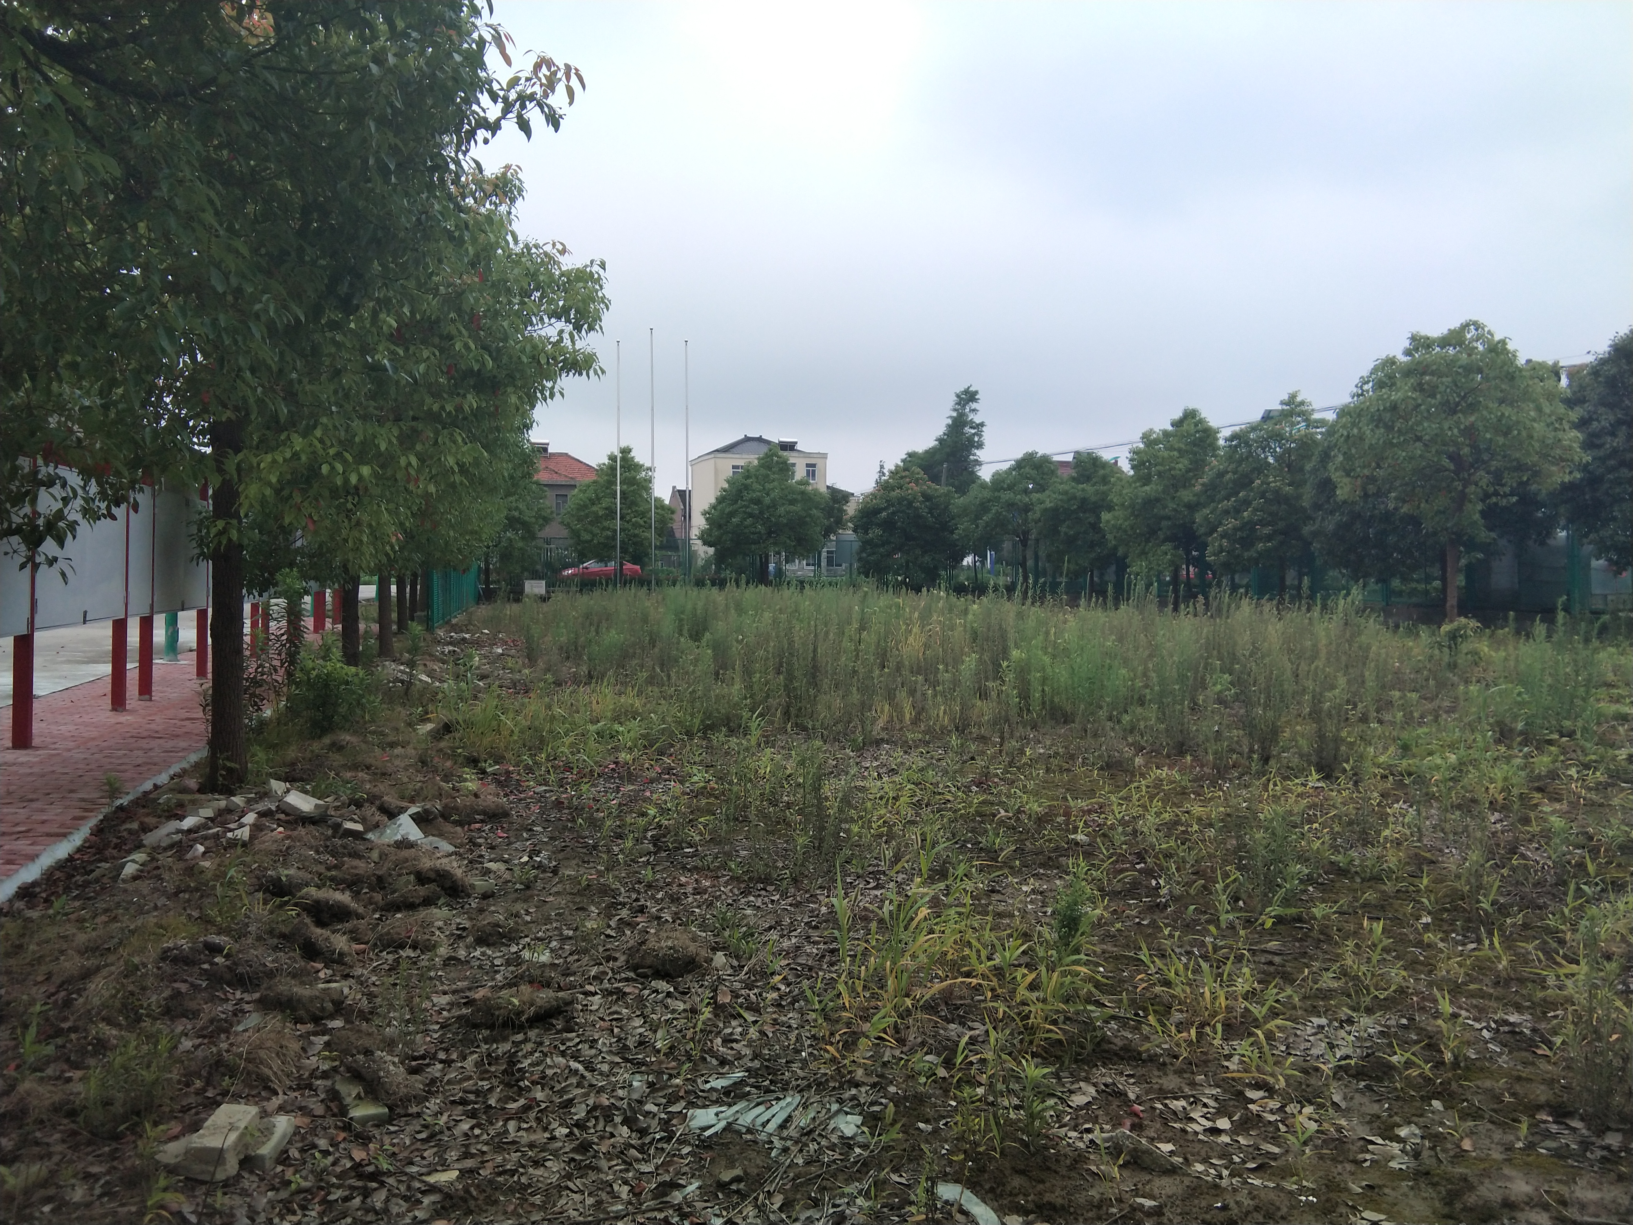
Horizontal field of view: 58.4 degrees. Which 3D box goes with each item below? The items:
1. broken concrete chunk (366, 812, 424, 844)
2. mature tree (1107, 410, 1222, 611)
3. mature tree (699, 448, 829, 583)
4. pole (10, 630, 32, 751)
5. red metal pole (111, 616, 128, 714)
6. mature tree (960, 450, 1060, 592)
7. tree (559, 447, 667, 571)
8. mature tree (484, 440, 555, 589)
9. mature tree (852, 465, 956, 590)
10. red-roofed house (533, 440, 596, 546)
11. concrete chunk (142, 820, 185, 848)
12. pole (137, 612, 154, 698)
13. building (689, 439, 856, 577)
[{"bbox_3d":[-2.027,1.030,7.028,0.280,0.130,0.200,0,2,-16],"label":"broken concrete chunk"},{"bbox_3d":[11.369,-3.374,47.922,3.900,6.646,3.900,0,2,-13],"label":"mature tree"},{"bbox_3d":[-2.026,-3.379,57.426,5.000,6.100,4.800,0,2,-13],"label":"mature tree"},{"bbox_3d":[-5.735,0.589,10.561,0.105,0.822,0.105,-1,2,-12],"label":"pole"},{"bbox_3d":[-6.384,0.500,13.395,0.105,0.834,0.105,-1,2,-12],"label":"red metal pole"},{"bbox_3d":[8.237,-3.538,60.422,4.300,6.243,4.300,0,2,0],"label":"mature tree"},{"bbox_3d":[-8.988,-3.905,65.000,4.700,6.750,4.700,0,2,0],"label":"tree"},{"bbox_3d":[-13.986,-3.985,64.000,5.000,7.000,5.000,0,2,0],"label":"mature tree"},{"bbox_3d":[3.638,-3.219,59.928,4.300,5.620,4.300,0,2,0],"label":"mature tree"},{"bbox_3d":[-17.432,-6.536,97.851,10.000,9.350,9.000,0,2,-13],"label":"red-roofed house"},{"bbox_3d":[-3.550,1.204,7.992,0.180,0.085,0.220,1,2,22],"label":"concrete chunk"},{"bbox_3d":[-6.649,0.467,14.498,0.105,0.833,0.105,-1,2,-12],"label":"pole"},{"bbox_3d":[-3.515,-8.058,113.500,10.900,11.300,9.200,-1,2,-15],"label":"building"}]

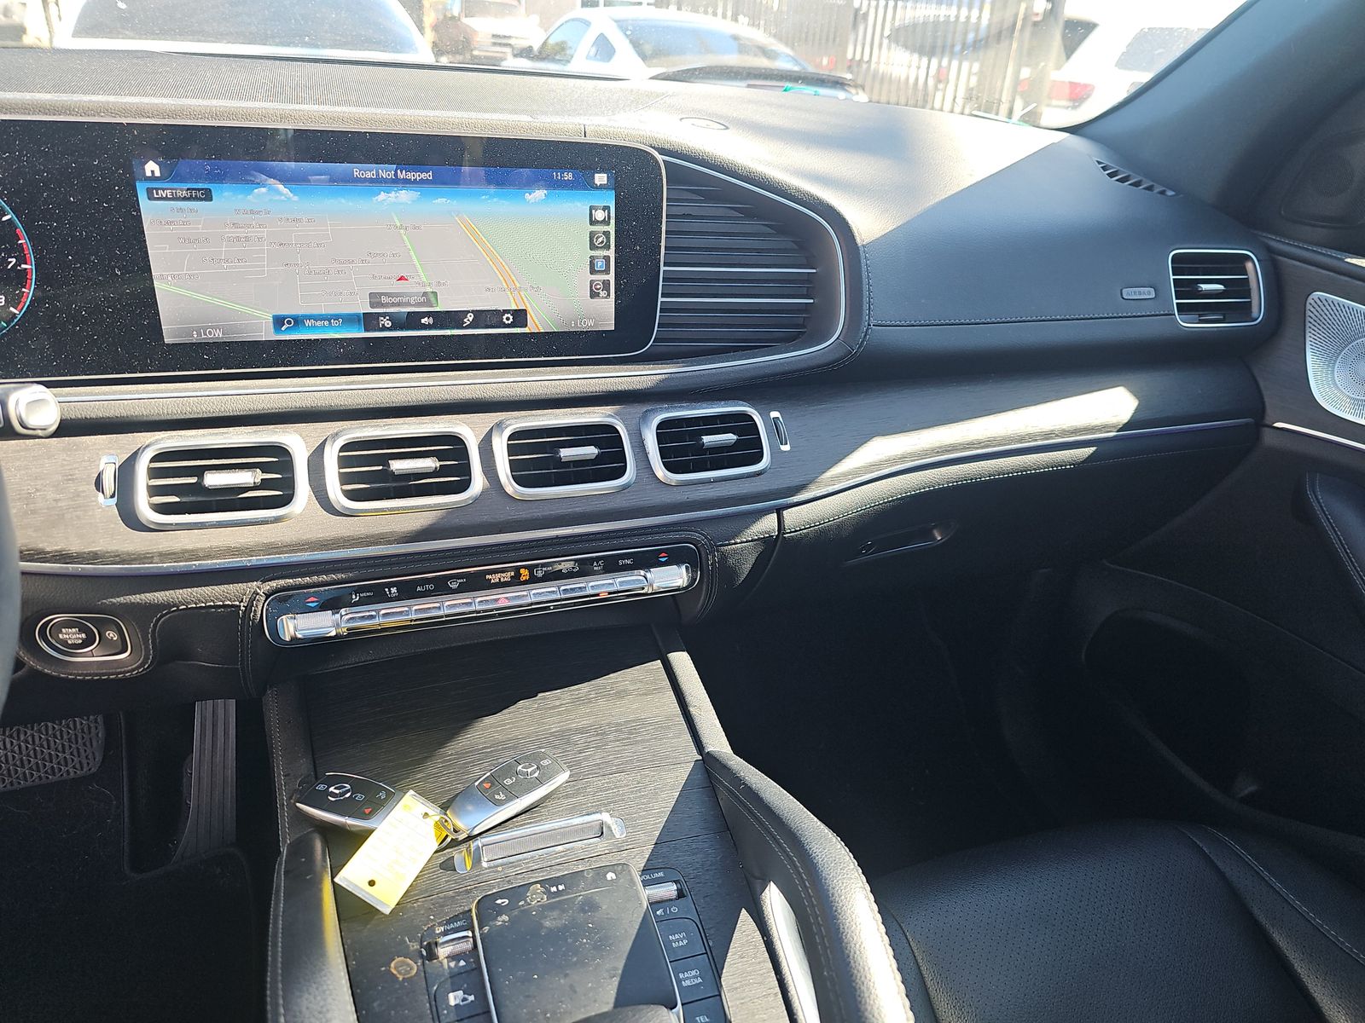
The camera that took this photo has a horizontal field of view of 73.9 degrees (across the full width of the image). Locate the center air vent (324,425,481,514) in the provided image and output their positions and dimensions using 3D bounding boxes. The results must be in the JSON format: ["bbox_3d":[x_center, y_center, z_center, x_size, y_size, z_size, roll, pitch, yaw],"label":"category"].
[{"bbox_3d":[-0.185,-0.029,0.605,0.098,0.056,0.035,-6,-7,-18],"label":"center air vent"}]

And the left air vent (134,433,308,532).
[{"bbox_3d":[-0.290,-0.020,0.571,0.098,0.056,0.035,-5,-8,-17],"label":"left air vent"}]

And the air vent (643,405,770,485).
[{"bbox_3d":[0.020,-0.050,0.675,0.096,0.056,0.035,-7,-7,-20],"label":"air vent"}]

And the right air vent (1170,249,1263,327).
[{"bbox_3d":[0.468,-0.197,0.803,0.096,0.067,0.035,-4,4,-16],"label":"right air vent"}]

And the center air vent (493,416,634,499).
[{"bbox_3d":[-0.082,-0.039,0.639,0.098,0.056,0.035,-6,-7,-18],"label":"center air vent"}]

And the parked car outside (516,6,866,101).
[{"bbox_3d":[-0.265,-3.280,7.330,1.880,1.390,4.700,-7,30,-21],"label":"parked car outside"}]

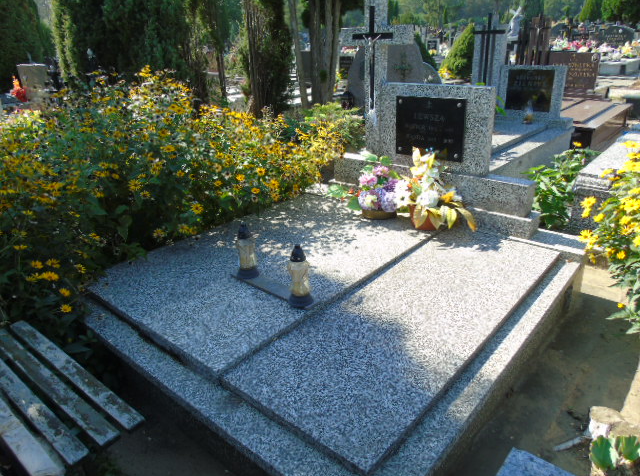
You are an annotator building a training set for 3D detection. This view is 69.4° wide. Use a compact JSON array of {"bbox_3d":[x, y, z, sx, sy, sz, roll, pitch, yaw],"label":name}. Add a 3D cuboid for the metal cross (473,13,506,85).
[{"bbox_3d":[1.831,-2.028,5.079,0.361,0.802,0.042,17,30,38],"label":"metal cross"}]

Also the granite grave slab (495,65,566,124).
[{"bbox_3d":[2.274,-1.569,4.961,0.671,0.522,0.084,17,30,38],"label":"granite grave slab"}]

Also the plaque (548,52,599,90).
[{"bbox_3d":[3.802,-2.483,6.961,0.695,0.562,0.095,17,30,38],"label":"plaque"}]

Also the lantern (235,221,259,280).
[{"bbox_3d":[-0.398,0.062,2.460,0.120,0.297,0.120,-3,23,1],"label":"lantern"}]

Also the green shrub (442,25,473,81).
[{"bbox_3d":[4.221,-5.447,13.500,1.300,1.700,1.300,16,30,39],"label":"green shrub"}]

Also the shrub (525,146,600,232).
[{"bbox_3d":[1.863,-0.380,3.550,0.470,0.620,0.450,16,30,39],"label":"shrub"}]

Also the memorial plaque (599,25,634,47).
[{"bbox_3d":[9.462,-6.356,14.800,1.150,0.900,0.250,16,30,39],"label":"memorial plaque"}]

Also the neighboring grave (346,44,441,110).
[{"bbox_3d":[0.878,-1.751,5.600,1.300,1.200,0.200,16,30,39],"label":"neighboring grave"}]

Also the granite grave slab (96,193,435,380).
[{"bbox_3d":[-0.214,0.088,2.479,1.097,0.058,1.669,17,30,38],"label":"granite grave slab"}]

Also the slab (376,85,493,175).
[{"bbox_3d":[0.722,-0.710,2.963,0.773,0.503,0.088,17,30,38],"label":"slab"}]

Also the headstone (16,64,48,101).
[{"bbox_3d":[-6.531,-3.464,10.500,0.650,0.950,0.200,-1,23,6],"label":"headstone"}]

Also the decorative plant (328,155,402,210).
[{"bbox_3d":[0.318,-0.334,3.192,0.420,0.380,0.340,16,30,39],"label":"decorative plant"}]

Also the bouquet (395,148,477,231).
[{"bbox_3d":[0.641,-0.261,2.606,0.389,0.415,0.315,17,30,38],"label":"bouquet"}]

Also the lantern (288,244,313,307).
[{"bbox_3d":[-0.086,0.154,1.897,0.101,0.266,0.101,-2,23,1],"label":"lantern"}]

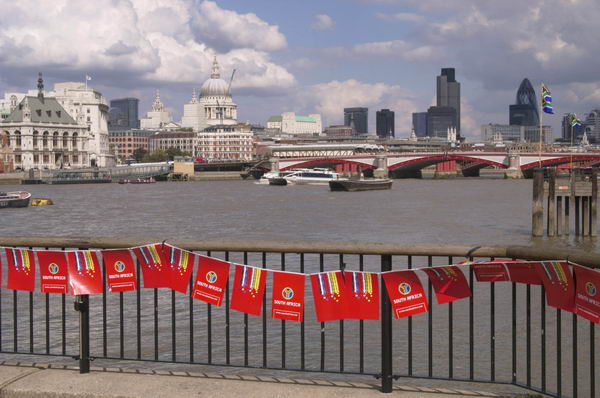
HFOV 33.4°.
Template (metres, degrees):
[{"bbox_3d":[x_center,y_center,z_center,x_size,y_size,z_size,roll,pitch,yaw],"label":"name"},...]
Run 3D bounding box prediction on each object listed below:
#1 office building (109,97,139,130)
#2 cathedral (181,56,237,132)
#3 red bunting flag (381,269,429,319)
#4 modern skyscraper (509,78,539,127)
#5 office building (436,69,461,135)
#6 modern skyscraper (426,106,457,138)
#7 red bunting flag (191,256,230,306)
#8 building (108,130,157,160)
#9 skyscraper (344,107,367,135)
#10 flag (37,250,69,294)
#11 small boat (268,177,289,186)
[{"bbox_3d":[-314.121,-118.776,1787.000,40.000,125.000,32.000,0,2,24],"label":"office building"},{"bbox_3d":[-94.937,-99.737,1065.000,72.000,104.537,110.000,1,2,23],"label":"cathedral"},{"bbox_3d":[0.640,0.579,6.060,0.215,0.300,0.055,-10,16,20],"label":"red bunting flag"},{"bbox_3d":[499.154,-176.732,2210.000,57.000,180.000,57.000,0,2,12],"label":"modern skyscraper"},{"bbox_3d":[307.432,-177.761,2060.000,47.000,183.000,46.000,0,2,8],"label":"office building"},{"bbox_3d":[273.568,-125.002,1910.000,55.000,102.000,42.000,0,2,8],"label":"modern skyscraper"},{"bbox_3d":[-0.583,0.532,6.470,0.212,0.300,0.045,11,12,15],"label":"red bunting flag"},{"bbox_3d":[-122.957,-37.481,720.000,36.000,26.000,22.000,0,2,-6],"label":"building"},{"bbox_3d":[106.390,-122.796,1880.000,45.000,99.000,36.000,0,2,3],"label":"skyscraper"},{"bbox_3d":[-1.637,0.487,6.619,0.210,0.275,0.040,-4,2,18],"label":"flag"},{"bbox_3d":[-6.780,-5.330,315.000,6.000,2.000,2.300,-2,2,-37],"label":"small boat"}]

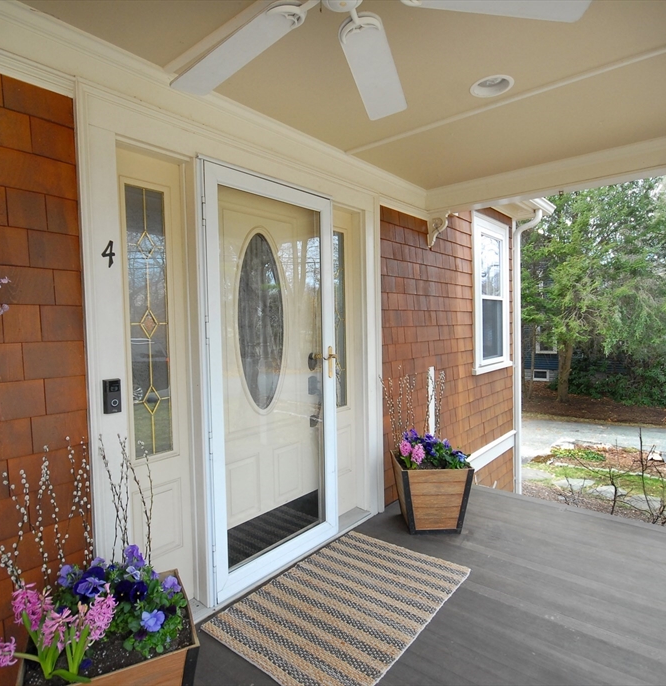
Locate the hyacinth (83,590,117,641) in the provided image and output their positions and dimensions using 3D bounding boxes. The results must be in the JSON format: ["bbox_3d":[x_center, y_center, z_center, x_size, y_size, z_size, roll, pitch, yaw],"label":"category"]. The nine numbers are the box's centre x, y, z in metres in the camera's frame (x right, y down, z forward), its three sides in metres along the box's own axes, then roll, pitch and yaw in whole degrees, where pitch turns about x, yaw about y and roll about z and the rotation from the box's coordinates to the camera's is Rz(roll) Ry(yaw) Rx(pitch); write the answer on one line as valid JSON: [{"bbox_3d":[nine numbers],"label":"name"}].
[{"bbox_3d":[-0.647,0.758,1.190,0.085,0.140,0.085,-3,3,-30],"label":"hyacinth"}]

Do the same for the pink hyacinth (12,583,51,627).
[{"bbox_3d":[-0.806,0.697,1.140,0.083,0.105,0.083,-3,4,-36],"label":"pink hyacinth"}]

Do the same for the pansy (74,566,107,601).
[{"bbox_3d":[-0.771,0.765,1.360,0.095,0.090,0.070,-3,3,-31],"label":"pansy"}]

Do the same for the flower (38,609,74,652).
[{"bbox_3d":[-0.743,0.770,1.150,0.080,0.100,0.080,-3,3,-34],"label":"flower"}]

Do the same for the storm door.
[{"bbox_3d":[-0.283,0.185,2.265,0.050,2.020,0.870,1,4,40],"label":"storm door"}]

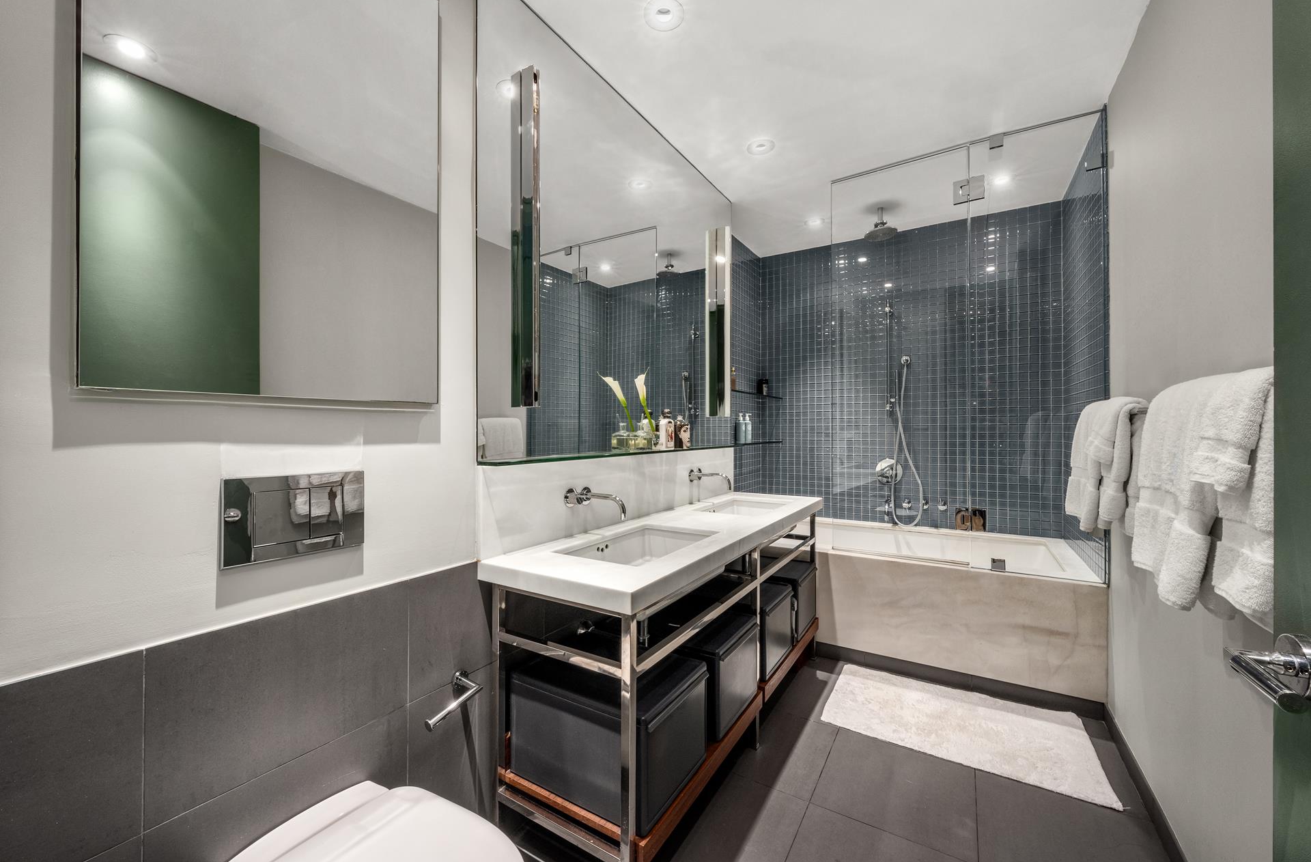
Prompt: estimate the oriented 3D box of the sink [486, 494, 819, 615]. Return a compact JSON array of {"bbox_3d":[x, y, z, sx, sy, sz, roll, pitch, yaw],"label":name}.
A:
[{"bbox_3d":[0.200,0.382,2.018,0.503,0.049,1.790,0,0,31],"label":"sink"}]

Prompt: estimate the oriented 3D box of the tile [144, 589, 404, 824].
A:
[{"bbox_3d":[-0.711,0.498,1.019,0.010,0.289,0.457,0,0,31],"label":"tile"}]

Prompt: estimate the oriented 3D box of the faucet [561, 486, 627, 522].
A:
[{"bbox_3d":[-0.189,0.245,1.703,0.167,0.109,0.155,0,0,31],"label":"faucet"}]

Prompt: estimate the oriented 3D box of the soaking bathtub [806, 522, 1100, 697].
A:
[{"bbox_3d":[1.312,0.865,2.943,1.787,0.498,1.021,0,0,31],"label":"soaking bathtub"}]

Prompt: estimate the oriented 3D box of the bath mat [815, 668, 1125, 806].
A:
[{"bbox_3d":[1.198,1.161,2.066,0.905,0.020,0.572,0,0,31],"label":"bath mat"}]

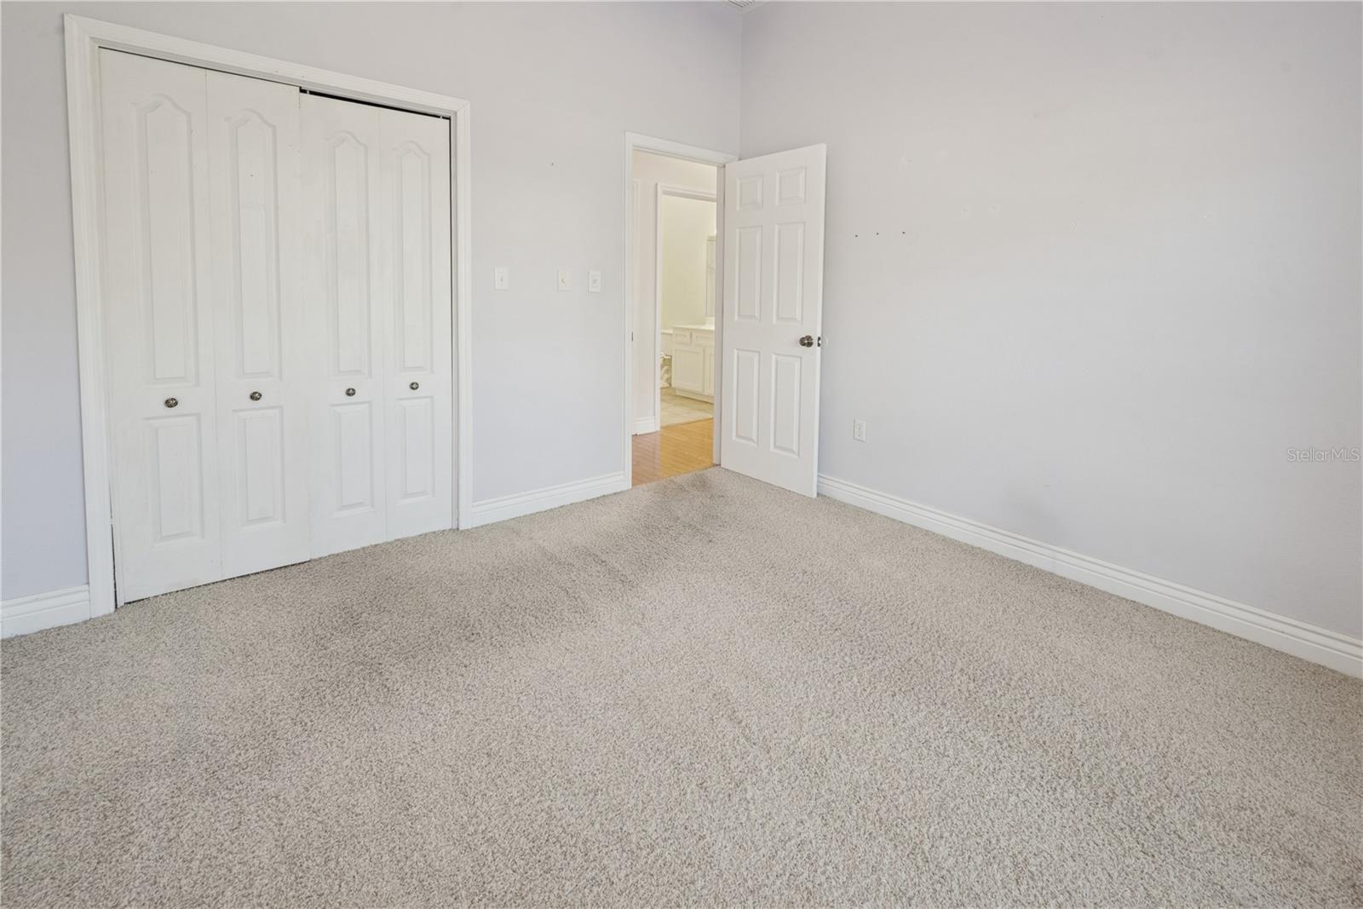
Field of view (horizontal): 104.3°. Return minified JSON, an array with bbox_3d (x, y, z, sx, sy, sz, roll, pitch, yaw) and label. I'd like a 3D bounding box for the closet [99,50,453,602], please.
[{"bbox_3d":[-1.647,-0.538,2.326,1.180,2.030,0.045,-4,8,-35],"label":"closet"}]

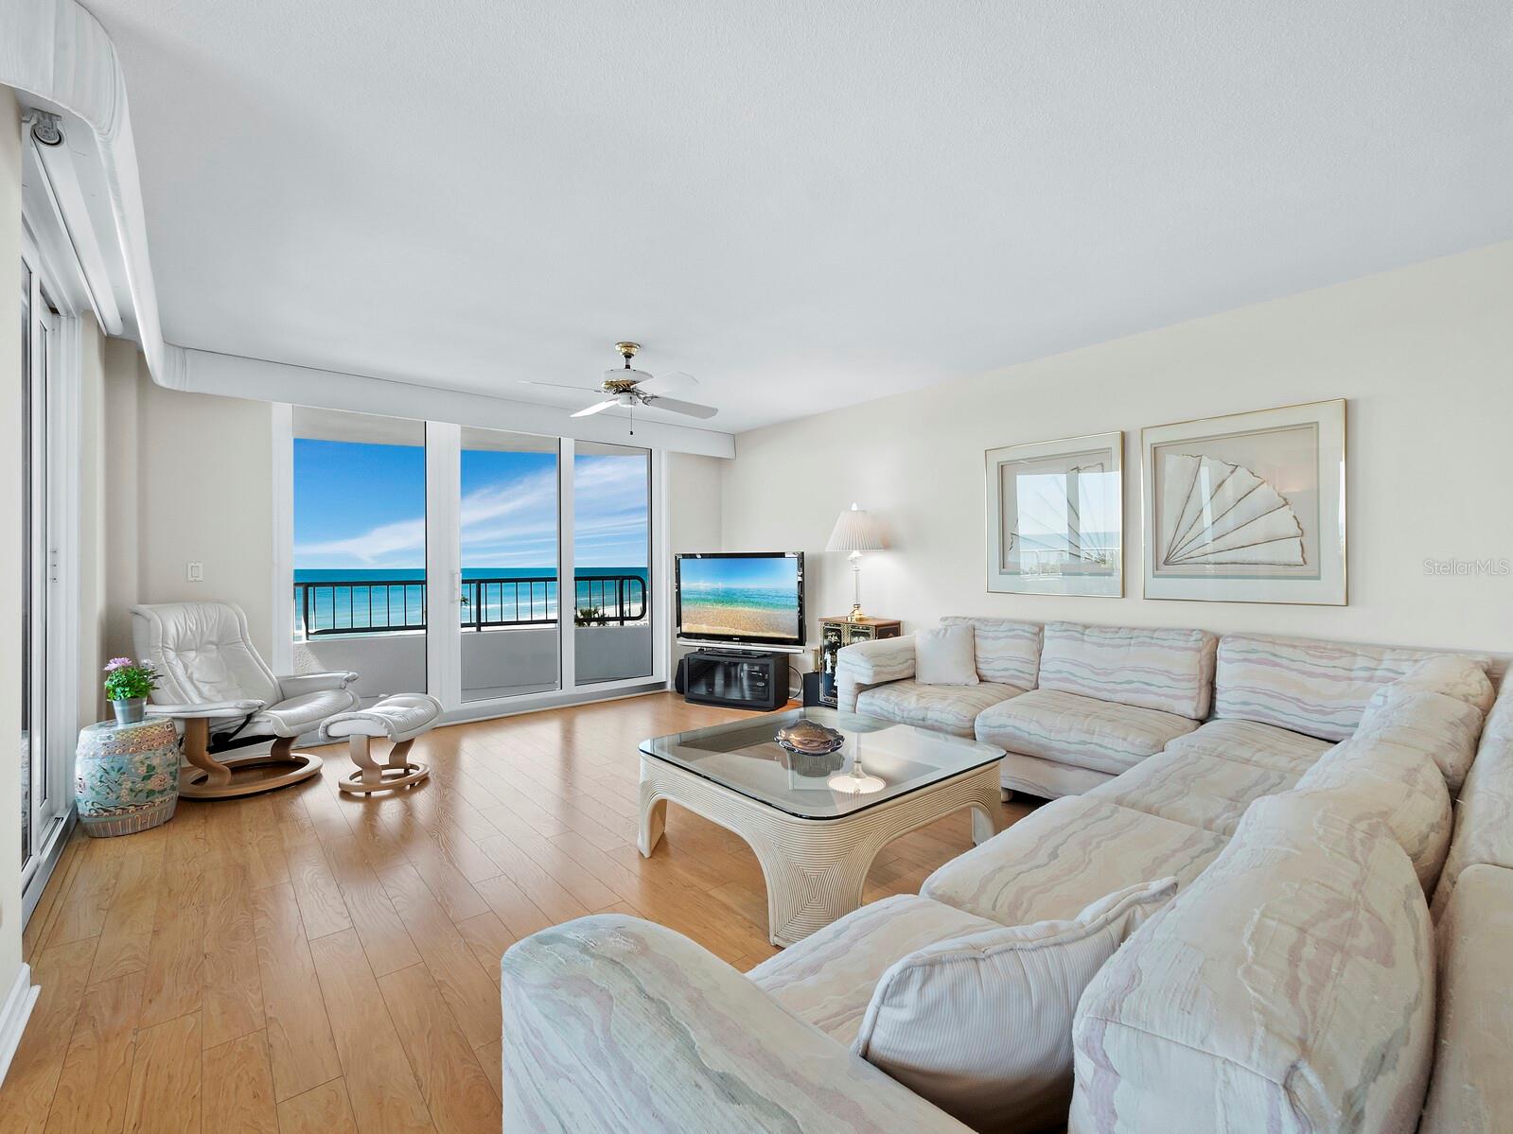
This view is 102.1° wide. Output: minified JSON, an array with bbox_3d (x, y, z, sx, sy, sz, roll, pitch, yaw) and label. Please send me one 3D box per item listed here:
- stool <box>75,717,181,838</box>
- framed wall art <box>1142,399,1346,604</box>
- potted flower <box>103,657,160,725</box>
[{"bbox_3d":[-2.820,0.935,2.756,0.330,0.450,0.330,0,0,-42],"label":"stool"},{"bbox_3d":[2.364,-0.286,3.018,0.035,0.917,0.797,0,0,-42],"label":"framed wall art"},{"bbox_3d":[-2.842,0.558,2.785,0.185,0.295,0.185,0,0,3],"label":"potted flower"}]

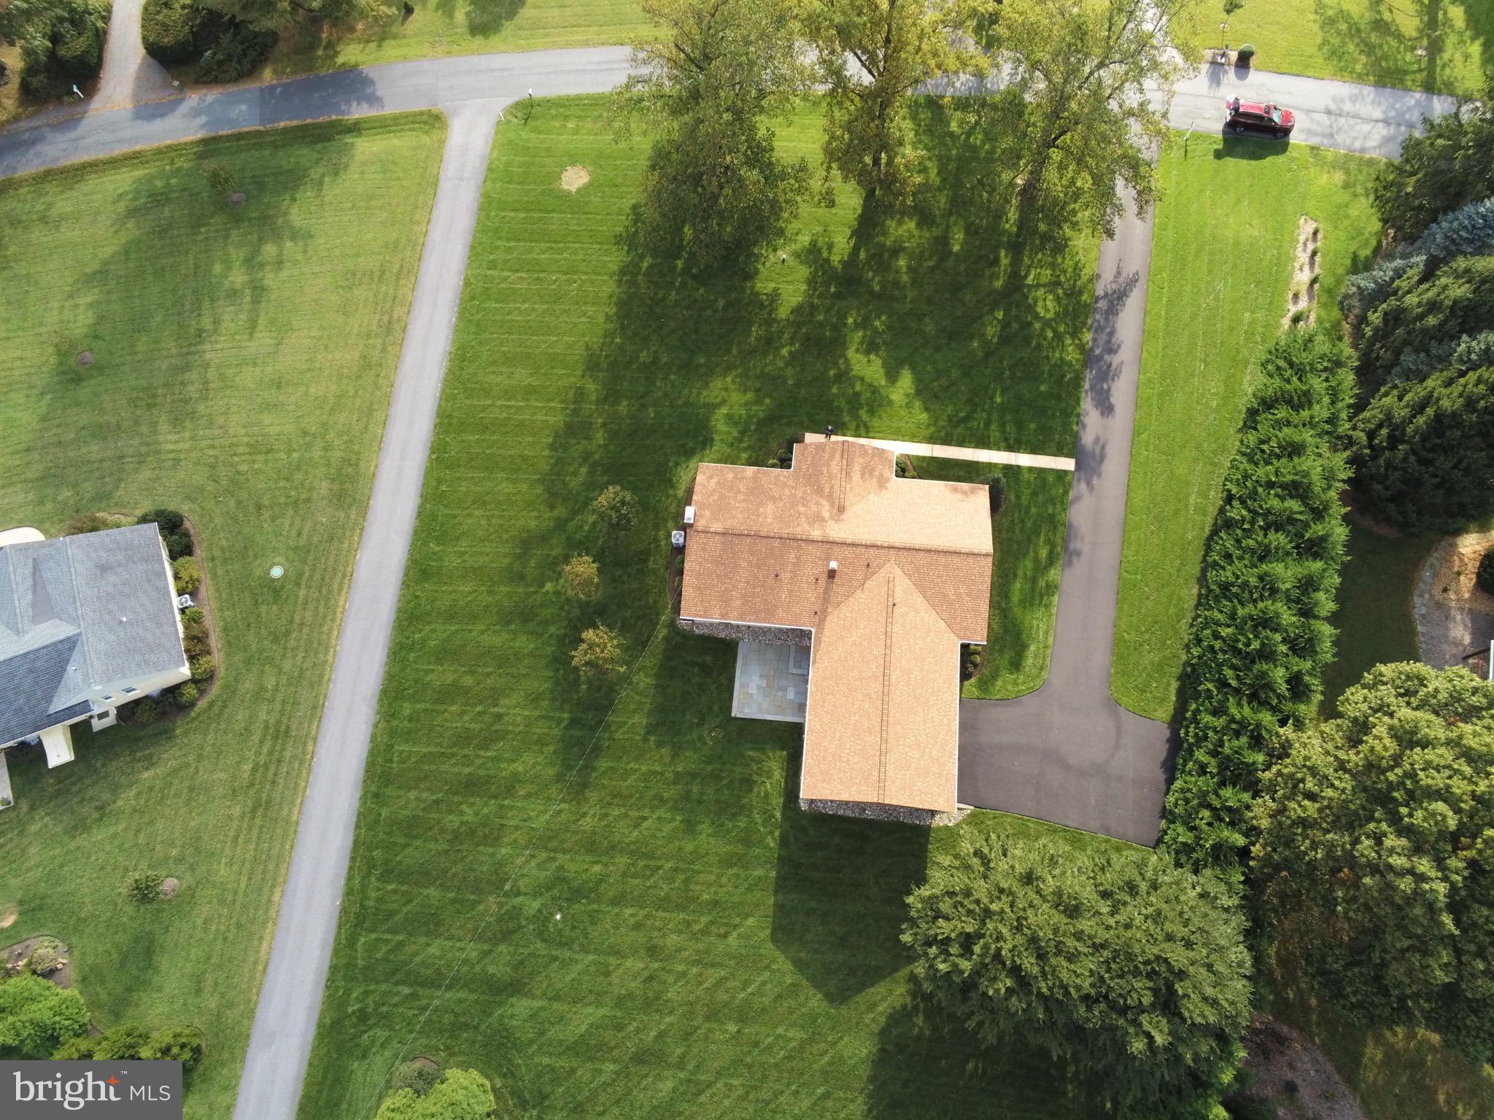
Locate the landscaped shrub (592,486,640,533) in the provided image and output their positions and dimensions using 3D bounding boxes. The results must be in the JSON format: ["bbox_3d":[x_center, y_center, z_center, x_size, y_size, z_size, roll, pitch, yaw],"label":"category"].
[{"bbox_3d":[-7.729,-2.865,58.758,2.780,3.600,2.780,5,69,3],"label":"landscaped shrub"}]

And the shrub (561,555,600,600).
[{"bbox_3d":[-10.288,1.137,62.564,2.300,4.000,2.300,0,71,1],"label":"shrub"}]

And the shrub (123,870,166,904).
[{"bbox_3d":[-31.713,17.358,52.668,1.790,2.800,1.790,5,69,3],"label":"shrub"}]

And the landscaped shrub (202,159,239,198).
[{"bbox_3d":[-38.393,-27.800,72.948,2.300,3.500,2.300,0,71,1],"label":"landscaped shrub"}]

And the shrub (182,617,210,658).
[{"bbox_3d":[-34.897,4.999,62.976,1.700,1.200,2.400,-21,72,-6],"label":"shrub"}]

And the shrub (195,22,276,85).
[{"bbox_3d":[-37.697,-37.426,73.061,5.500,2.400,4.800,-9,68,-2],"label":"shrub"}]

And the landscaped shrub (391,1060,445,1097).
[{"bbox_3d":[-17.984,28.673,54.441,2.600,1.800,2.600,0,71,1],"label":"landscaped shrub"}]

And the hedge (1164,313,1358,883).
[{"bbox_3d":[32.426,1.393,60.994,6.200,6.000,37.360,18,72,7],"label":"hedge"}]

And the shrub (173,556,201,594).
[{"bbox_3d":[-36.187,0.974,64.305,1.700,1.300,2.300,-21,72,-6],"label":"shrub"}]

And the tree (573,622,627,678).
[{"bbox_3d":[-8.200,5.280,55.714,3.040,3.900,3.040,5,69,3],"label":"tree"}]

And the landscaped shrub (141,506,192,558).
[{"bbox_3d":[-37.933,-1.722,64.974,2.900,1.800,3.200,-21,72,-6],"label":"landscaped shrub"}]

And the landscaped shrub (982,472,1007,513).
[{"bbox_3d":[14.630,-4.108,58.575,2.000,2.400,2.000,5,69,3],"label":"landscaped shrub"}]

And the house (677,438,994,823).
[{"bbox_3d":[4.763,3.361,55.445,16.570,5.800,20.230,5,69,3],"label":"house"}]

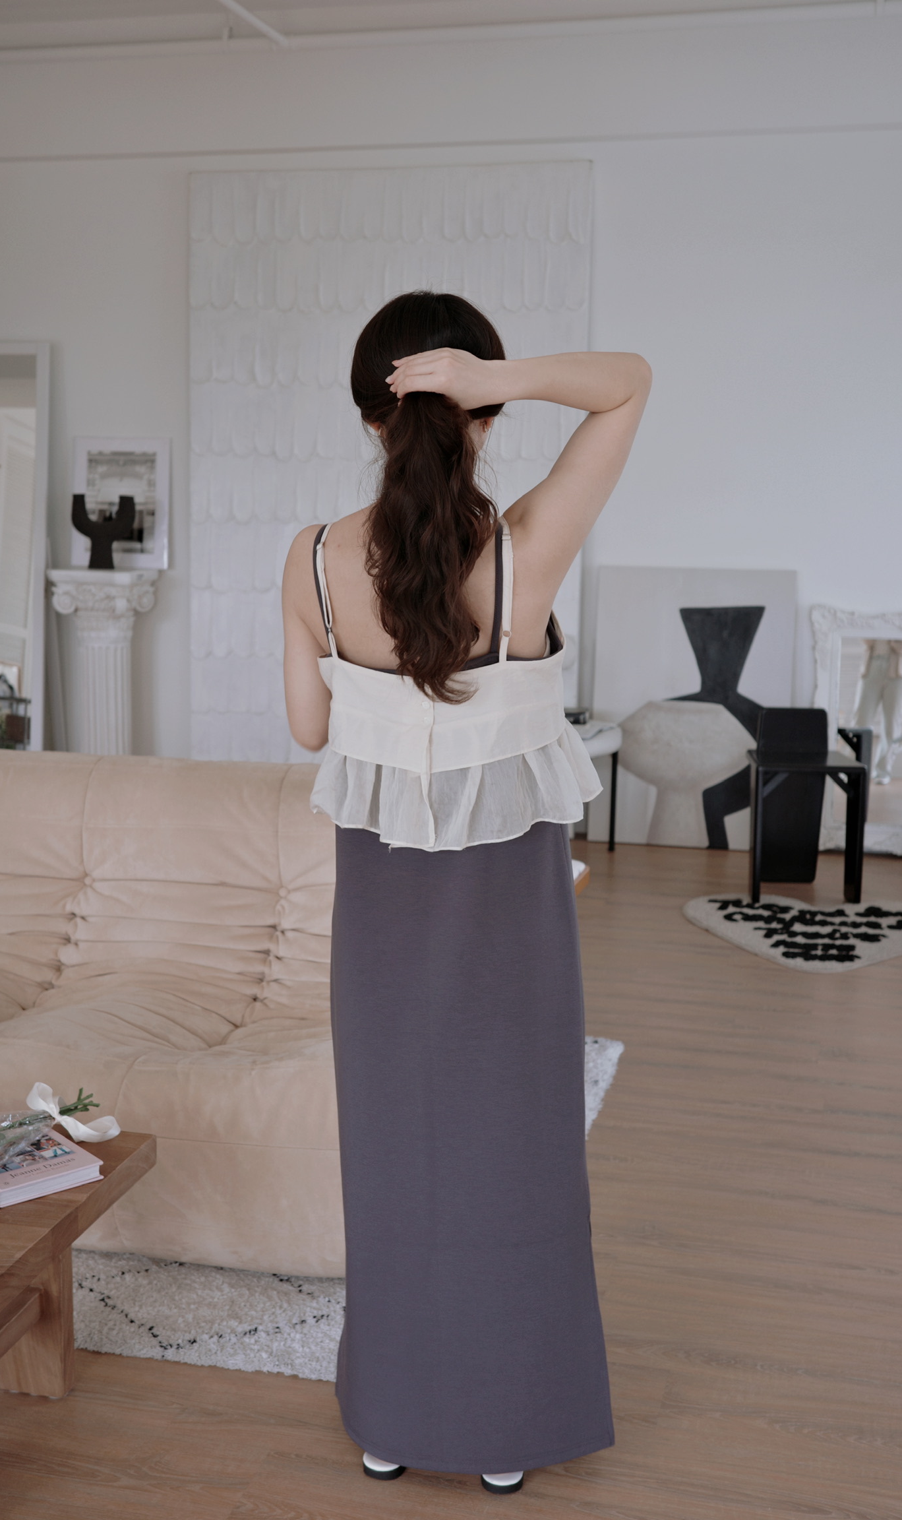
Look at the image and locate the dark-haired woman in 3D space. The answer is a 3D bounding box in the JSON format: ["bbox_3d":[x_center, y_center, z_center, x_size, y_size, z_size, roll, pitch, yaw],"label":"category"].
[{"bbox_3d":[0.018,0.175,2.321,0.499,1.583,0.430,2,9,8],"label":"dark-haired woman"}]

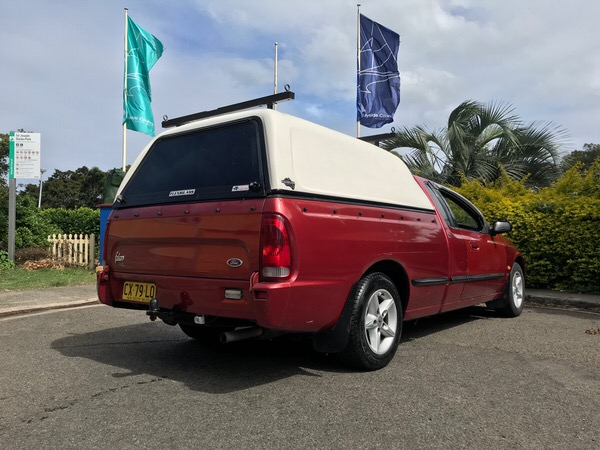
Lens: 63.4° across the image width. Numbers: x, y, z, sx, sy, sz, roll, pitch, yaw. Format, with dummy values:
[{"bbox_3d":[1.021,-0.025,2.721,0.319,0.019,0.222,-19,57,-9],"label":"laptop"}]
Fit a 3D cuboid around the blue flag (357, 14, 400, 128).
[{"bbox_3d":[1.990,-3.890,12.300,1.120,2.880,0.400,0,-2,9],"label":"blue flag"}]

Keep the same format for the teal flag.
[{"bbox_3d":[-3.992,-3.764,12.300,1.030,3.000,0.400,1,-2,-18],"label":"teal flag"}]

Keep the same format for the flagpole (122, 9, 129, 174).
[{"bbox_3d":[-4.414,-2.153,12.178,0.090,6.670,0.090,1,-2,-20],"label":"flagpole"}]

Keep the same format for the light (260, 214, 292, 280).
[{"bbox_3d":[-0.123,0.120,2.546,0.150,0.350,0.120,-1,-3,40],"label":"light"}]

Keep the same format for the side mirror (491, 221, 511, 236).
[{"bbox_3d":[2.059,0.039,4.955,0.210,0.160,0.130,-1,-3,40],"label":"side mirror"}]

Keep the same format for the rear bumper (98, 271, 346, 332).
[{"bbox_3d":[-0.636,0.468,3.237,1.840,0.330,0.680,-1,-3,40],"label":"rear bumper"}]

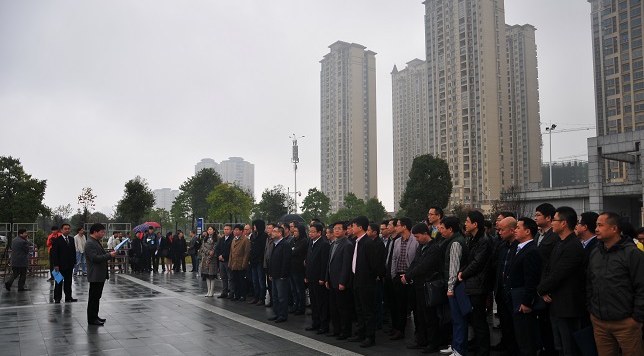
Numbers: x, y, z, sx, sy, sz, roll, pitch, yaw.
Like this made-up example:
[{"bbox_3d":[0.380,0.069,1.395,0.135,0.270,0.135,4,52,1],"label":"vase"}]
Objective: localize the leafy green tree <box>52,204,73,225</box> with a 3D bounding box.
[{"bbox_3d":[-34.952,6.029,64.726,2.800,4.950,2.800,3,-7,-26],"label":"leafy green tree"}]

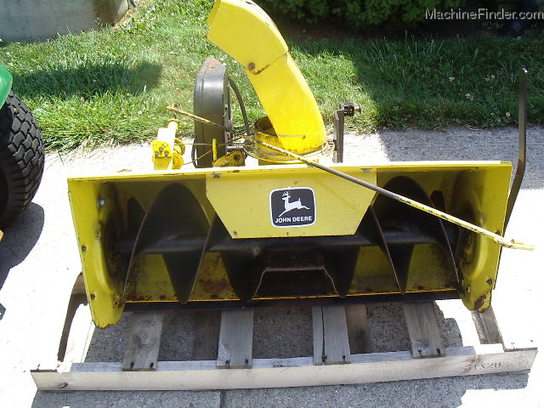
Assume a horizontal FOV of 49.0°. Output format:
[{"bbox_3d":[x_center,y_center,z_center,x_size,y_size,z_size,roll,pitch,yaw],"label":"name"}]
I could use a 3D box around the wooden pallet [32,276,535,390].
[{"bbox_3d":[0.021,0.197,1.813,1.295,0.100,0.711,-3,42,1],"label":"wooden pallet"}]

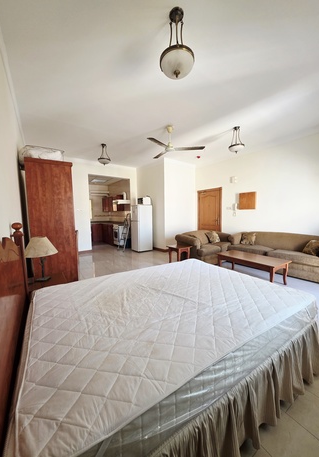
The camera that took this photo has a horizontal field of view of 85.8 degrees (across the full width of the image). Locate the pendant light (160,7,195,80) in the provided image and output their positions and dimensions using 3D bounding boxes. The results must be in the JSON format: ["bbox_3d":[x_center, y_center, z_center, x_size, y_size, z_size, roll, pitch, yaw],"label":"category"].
[{"bbox_3d":[0.161,-1.679,1.578,0.320,0.530,0.320,-1,5,0],"label":"pendant light"}]

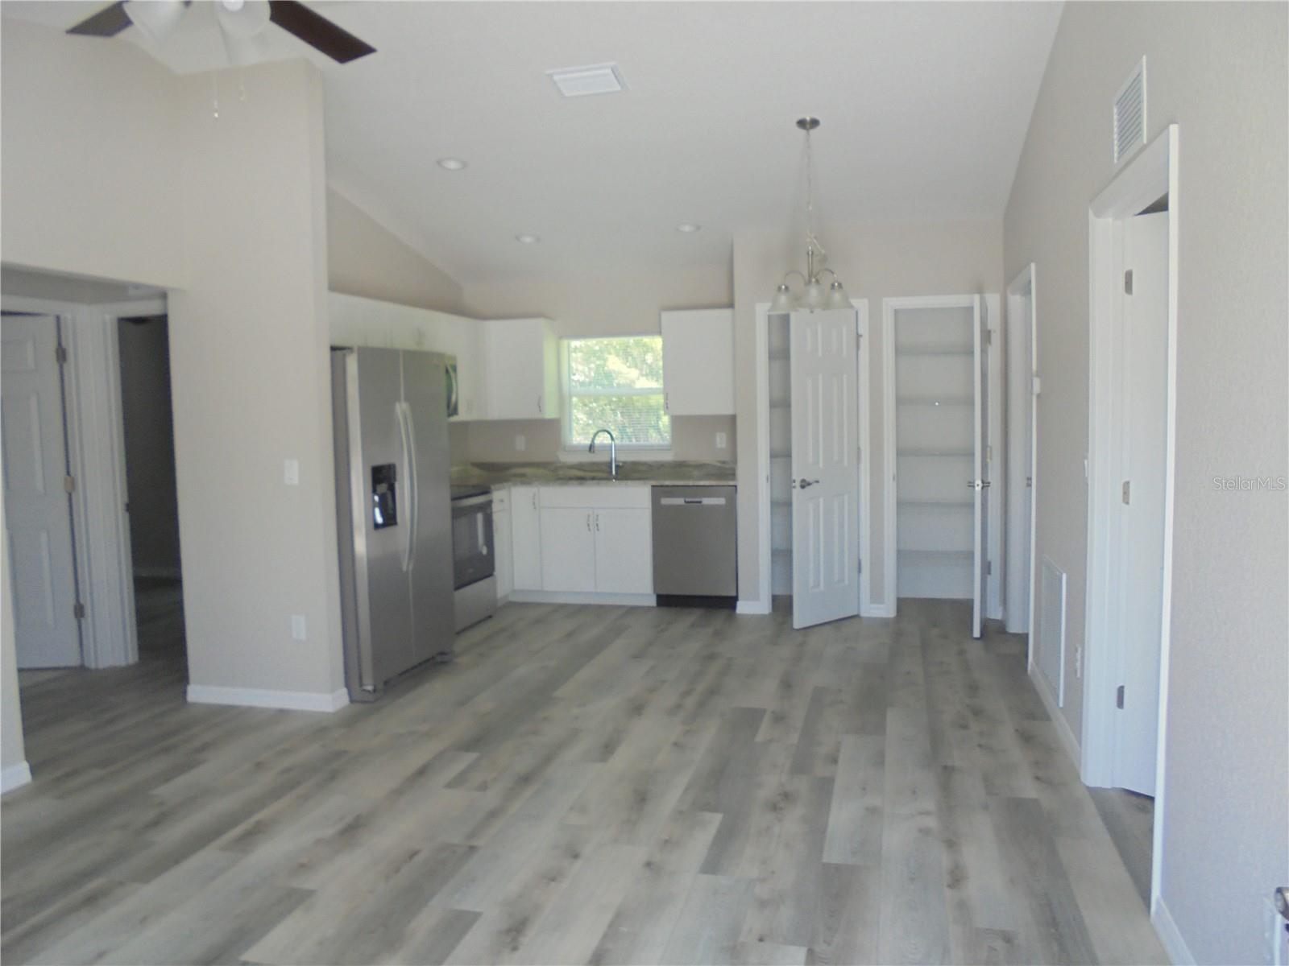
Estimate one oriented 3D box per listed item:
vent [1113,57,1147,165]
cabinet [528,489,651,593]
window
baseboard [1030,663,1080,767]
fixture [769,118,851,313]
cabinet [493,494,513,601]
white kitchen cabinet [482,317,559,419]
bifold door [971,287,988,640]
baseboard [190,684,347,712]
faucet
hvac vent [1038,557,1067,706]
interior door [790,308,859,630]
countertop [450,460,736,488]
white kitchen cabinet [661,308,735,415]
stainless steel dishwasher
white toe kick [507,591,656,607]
[{"bbox_3d":[1.461,-1.096,2.913,0.015,0.235,0.385,0,4,14],"label":"vent"},{"bbox_3d":[-0.289,0.390,7.205,0.880,0.780,0.600,0,5,14],"label":"cabinet"},{"bbox_3d":[-0.211,-0.689,7.496,0.850,0.850,0.100,0,5,14],"label":"window"},{"bbox_3d":[1.831,1.003,4.339,0.014,0.096,1.470,0,4,14],"label":"baseboard"},{"bbox_3d":[0.878,-1.395,5.093,0.445,1.000,0.445,0,5,14],"label":"fixture"},{"bbox_3d":[-1.312,0.474,7.078,0.610,0.875,0.300,0,4,14],"label":"cabinet"},{"bbox_3d":[-0.944,-0.877,7.497,0.490,0.757,0.330,0,4,14],"label":"white kitchen cabinet"},{"bbox_3d":[2.078,-0.105,5.956,0.038,2.030,0.600,1,5,24],"label":"bifold door"},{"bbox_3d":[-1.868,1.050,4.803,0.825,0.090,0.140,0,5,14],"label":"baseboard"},{"bbox_3d":[-0.297,-0.226,7.247,0.220,0.370,0.070,-3,5,-23],"label":"faucet"},{"bbox_3d":[1.832,0.653,4.342,0.015,0.590,0.550,0,4,14],"label":"hvac vent"},{"bbox_3d":[1.167,-0.097,6.259,0.610,2.025,0.037,-4,5,-37],"label":"interior door"},{"bbox_3d":[-0.428,-0.061,7.134,2.300,0.145,0.895,0,4,14],"label":"countertop"},{"bbox_3d":[0.431,-0.875,7.077,0.505,0.750,0.330,0,5,14],"label":"white kitchen cabinet"},{"bbox_3d":[0.424,0.435,7.026,0.600,0.870,0.600,0,5,14],"label":"stainless steel dishwasher"},{"bbox_3d":[-0.473,0.842,7.135,1.140,0.100,0.016,0,4,14],"label":"white toe kick"}]

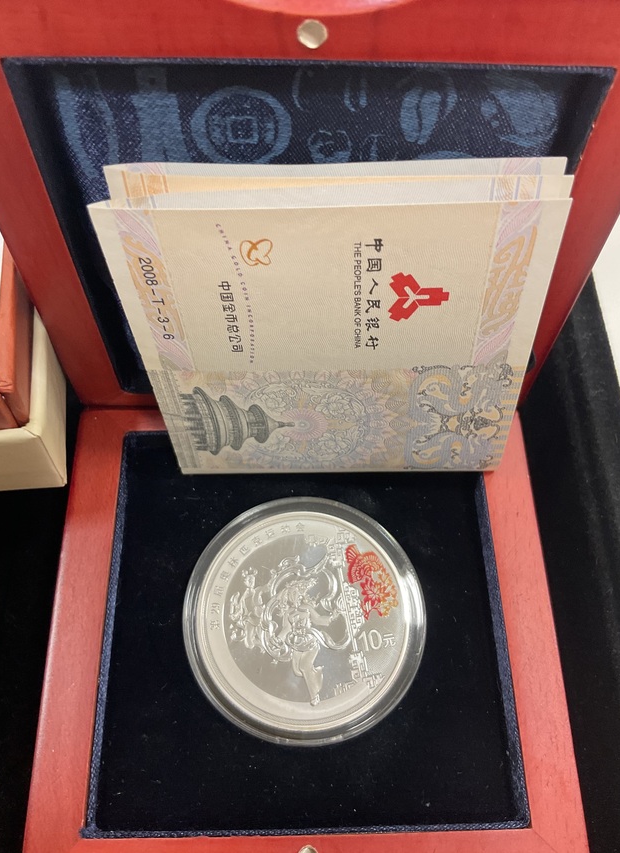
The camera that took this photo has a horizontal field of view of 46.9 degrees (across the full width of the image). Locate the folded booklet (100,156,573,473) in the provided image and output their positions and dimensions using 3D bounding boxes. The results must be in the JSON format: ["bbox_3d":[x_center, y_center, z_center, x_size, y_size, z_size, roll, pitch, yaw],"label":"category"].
[{"bbox_3d":[0.004,-0.014,0.127,0.067,0.068,0.010,0,53,4],"label":"folded booklet"}]

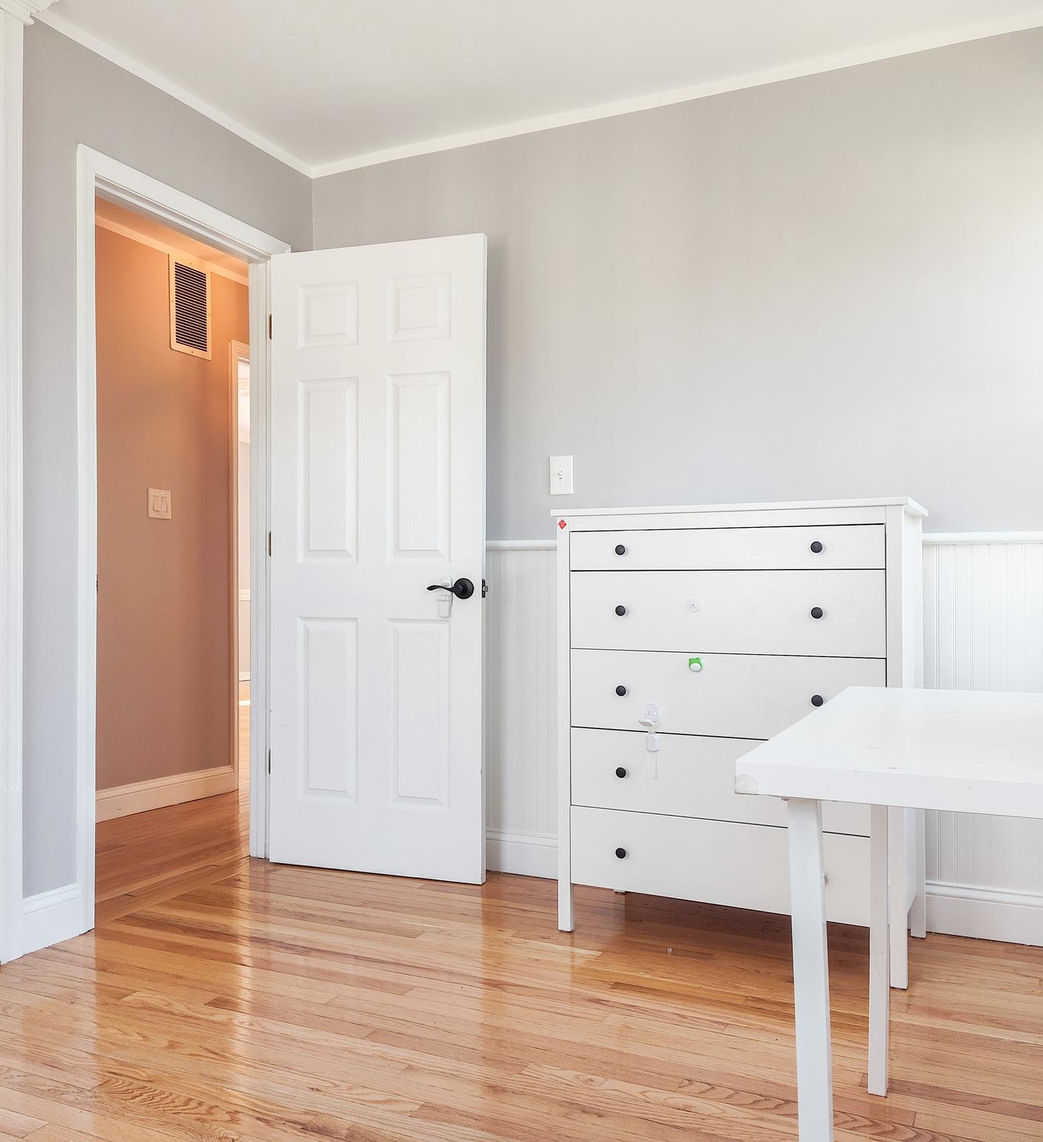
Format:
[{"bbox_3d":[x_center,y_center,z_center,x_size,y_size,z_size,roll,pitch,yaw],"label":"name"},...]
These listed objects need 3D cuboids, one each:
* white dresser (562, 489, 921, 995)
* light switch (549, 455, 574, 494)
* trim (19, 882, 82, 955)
[{"bbox_3d":[0.584,0.405,2.716,0.905,1.140,0.440,0,-1,27],"label":"white dresser"},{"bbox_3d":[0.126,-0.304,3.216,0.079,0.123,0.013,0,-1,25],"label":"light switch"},{"bbox_3d":[-1.230,0.904,2.643,0.016,0.141,0.187,0,-1,25],"label":"trim"}]

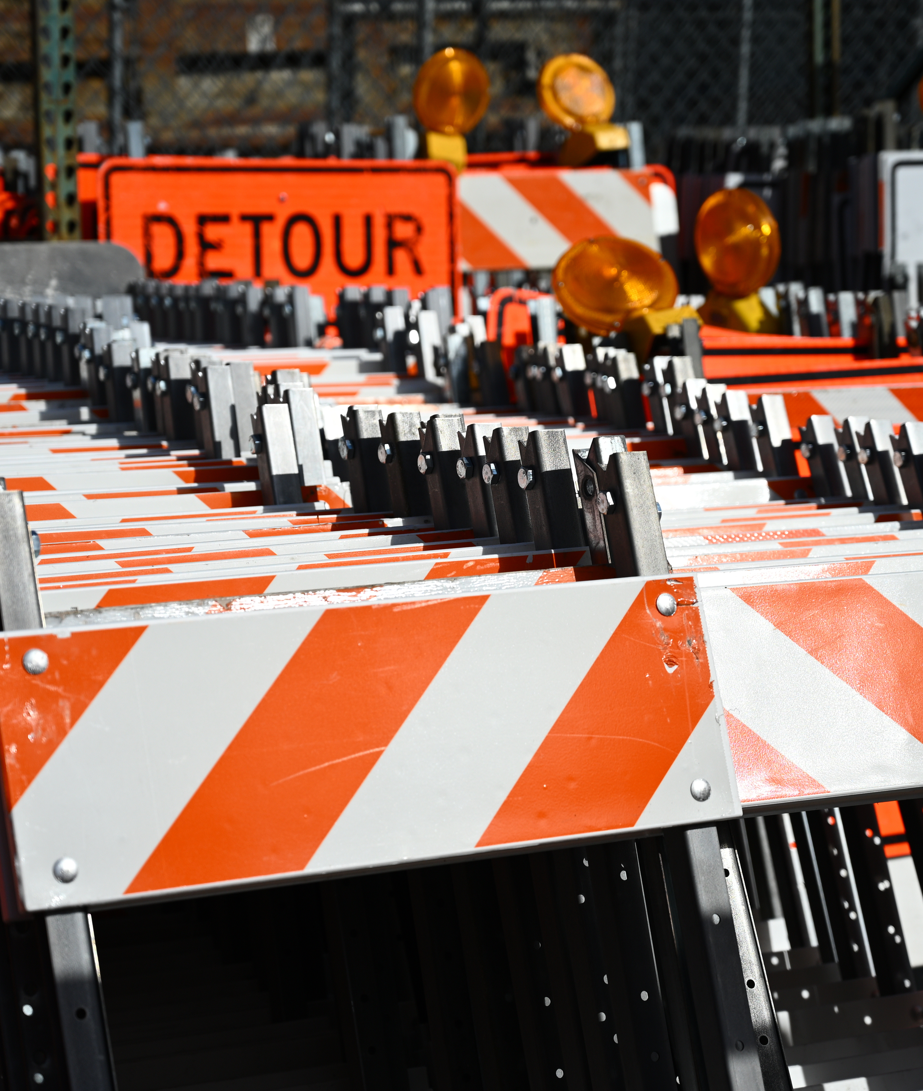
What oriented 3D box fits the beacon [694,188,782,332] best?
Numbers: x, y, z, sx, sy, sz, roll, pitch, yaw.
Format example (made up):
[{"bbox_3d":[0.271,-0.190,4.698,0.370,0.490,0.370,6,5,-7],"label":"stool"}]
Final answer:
[{"bbox_3d":[0.456,-0.429,4.702,0.105,0.320,0.184,-12,14,-43],"label":"beacon"}]

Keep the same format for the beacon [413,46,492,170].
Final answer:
[{"bbox_3d":[-0.019,-0.881,5.990,0.184,0.320,0.105,-5,10,-30],"label":"beacon"}]

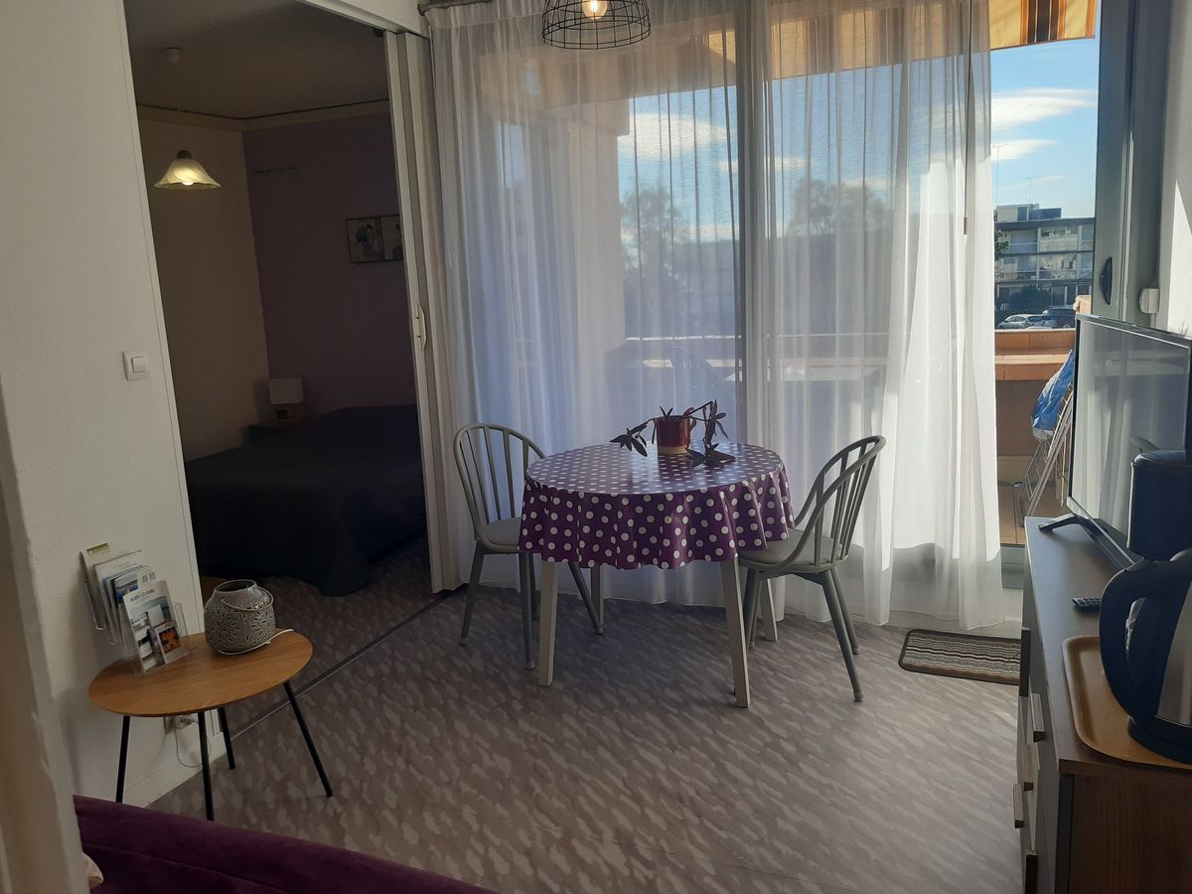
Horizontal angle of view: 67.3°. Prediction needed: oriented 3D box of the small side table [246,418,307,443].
[{"bbox_3d":[-2.066,0.105,6.124,0.420,0.490,0.380,1,12,22],"label":"small side table"}]

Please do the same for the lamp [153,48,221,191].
[{"bbox_3d":[-1.903,-1.514,4.150,0.310,0.600,0.310,1,12,22],"label":"lamp"}]

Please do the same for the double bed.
[{"bbox_3d":[-1.466,0.223,5.119,1.450,0.580,1.930,1,12,22],"label":"double bed"}]

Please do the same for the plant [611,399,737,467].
[{"bbox_3d":[0.259,-0.062,3.220,0.430,0.195,0.340,-3,11,0],"label":"plant"}]

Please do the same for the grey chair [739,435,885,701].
[{"bbox_3d":[0.730,0.372,3.079,0.500,0.840,0.450,0,11,16],"label":"grey chair"}]

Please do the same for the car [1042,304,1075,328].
[{"bbox_3d":[34.893,-9.410,66.000,4.400,1.650,1.800,-13,15,-40],"label":"car"}]

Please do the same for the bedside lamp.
[{"bbox_3d":[-2.101,-0.320,6.080,0.220,0.290,0.210,-7,12,-19],"label":"bedside lamp"}]

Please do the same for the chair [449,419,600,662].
[{"bbox_3d":[-0.284,0.348,3.475,0.500,0.840,0.450,7,15,41],"label":"chair"}]

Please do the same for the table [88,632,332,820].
[{"bbox_3d":[-1.022,0.797,2.408,0.550,0.445,0.550,1,12,22],"label":"table"}]

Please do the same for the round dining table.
[{"bbox_3d":[0.222,0.417,3.221,0.940,0.750,0.940,-3,11,1],"label":"round dining table"}]

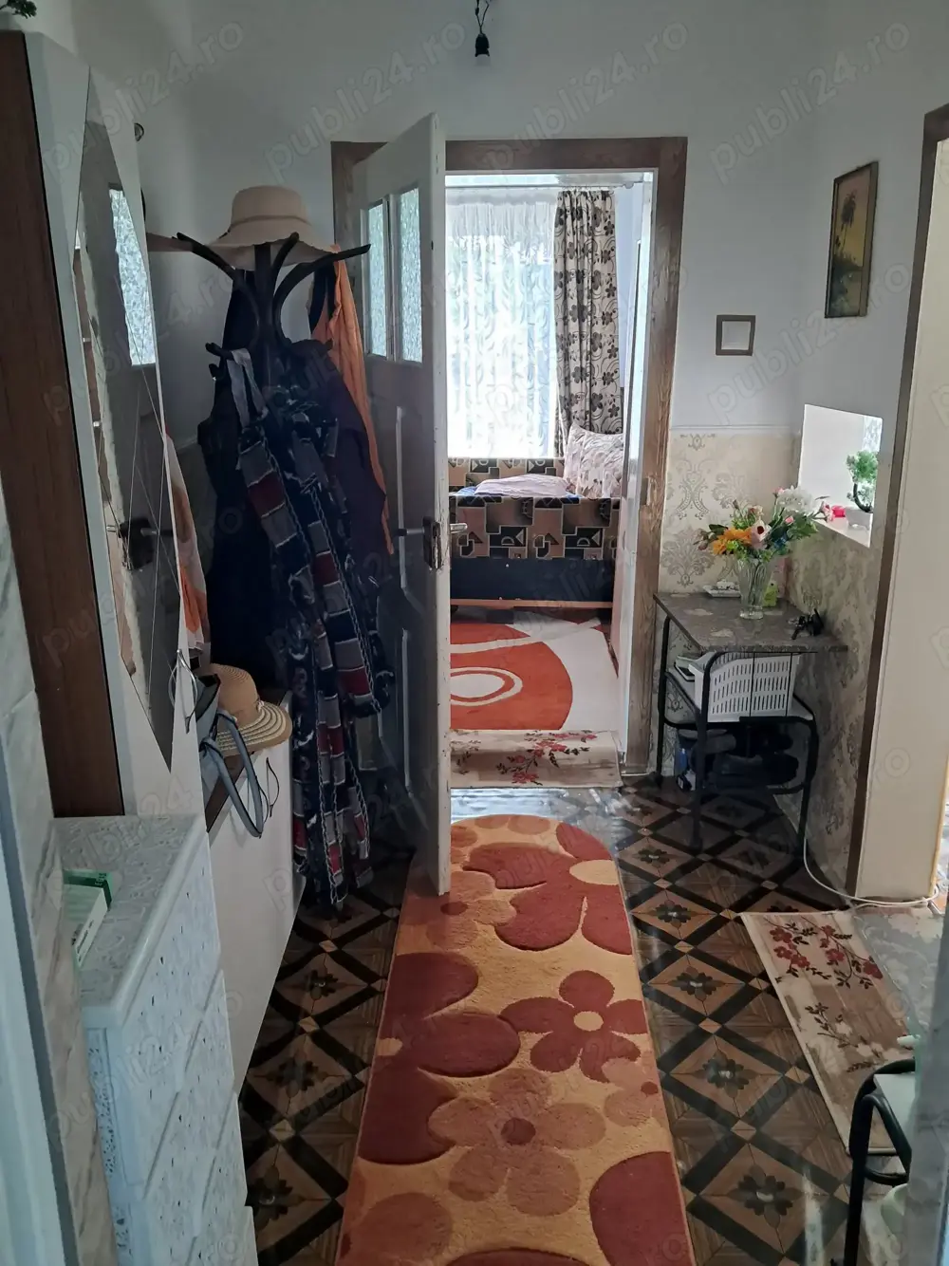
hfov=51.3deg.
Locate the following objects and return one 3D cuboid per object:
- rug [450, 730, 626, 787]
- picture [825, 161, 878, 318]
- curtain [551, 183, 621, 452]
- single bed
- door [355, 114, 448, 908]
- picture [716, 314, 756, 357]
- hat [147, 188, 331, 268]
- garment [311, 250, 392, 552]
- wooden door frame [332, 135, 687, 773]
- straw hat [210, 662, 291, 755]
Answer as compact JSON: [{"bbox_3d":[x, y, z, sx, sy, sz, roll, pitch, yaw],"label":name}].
[{"bbox_3d":[0.108,0.450,3.611,0.820,0.070,0.370,0,17,0],"label":"rug"},{"bbox_3d":[1.037,-1.080,2.752,0.025,0.380,0.330,0,17,0],"label":"picture"},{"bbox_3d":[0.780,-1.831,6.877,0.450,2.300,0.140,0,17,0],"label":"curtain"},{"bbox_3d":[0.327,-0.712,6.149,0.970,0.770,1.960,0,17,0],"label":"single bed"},{"bbox_3d":[-0.213,-0.331,2.931,0.042,2.006,0.867,-5,18,-17],"label":"door"},{"bbox_3d":[0.821,-0.931,3.095,0.118,0.121,0.018,0,17,0],"label":"picture"},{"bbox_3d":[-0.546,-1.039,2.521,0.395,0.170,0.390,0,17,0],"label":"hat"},{"bbox_3d":[-0.334,-0.608,2.682,0.230,0.800,0.160,0,17,0],"label":"garment"},{"bbox_3d":[0.107,-0.508,3.373,1.090,2.135,0.140,0,17,0],"label":"wooden door frame"},{"bbox_3d":[-0.580,0.168,2.325,0.310,0.145,0.310,0,17,0],"label":"straw hat"}]

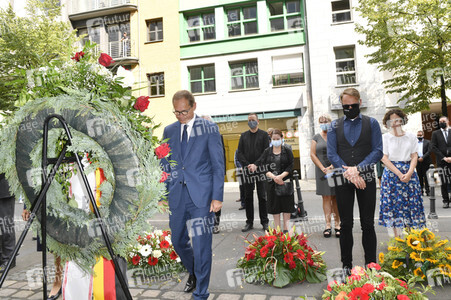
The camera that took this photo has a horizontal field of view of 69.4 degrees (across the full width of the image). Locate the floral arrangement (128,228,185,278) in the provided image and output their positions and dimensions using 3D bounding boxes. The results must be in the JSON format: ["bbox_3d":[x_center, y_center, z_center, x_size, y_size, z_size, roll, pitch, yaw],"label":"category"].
[{"bbox_3d":[-0.759,1.105,3.580,0.700,0.460,0.580,-3,-1,-6],"label":"floral arrangement"}]

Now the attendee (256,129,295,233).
[{"bbox_3d":[0.835,0.492,5.080,0.520,1.620,0.380,-3,-1,14],"label":"attendee"}]

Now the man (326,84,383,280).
[{"bbox_3d":[1.238,0.310,3.100,0.550,1.810,0.400,-4,-1,22],"label":"man"}]

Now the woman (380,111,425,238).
[{"bbox_3d":[2.284,0.323,4.200,0.560,1.700,0.400,-4,-1,27],"label":"woman"}]

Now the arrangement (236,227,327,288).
[{"bbox_3d":[0.559,1.028,3.250,0.880,0.470,0.680,-3,-1,9],"label":"arrangement"}]

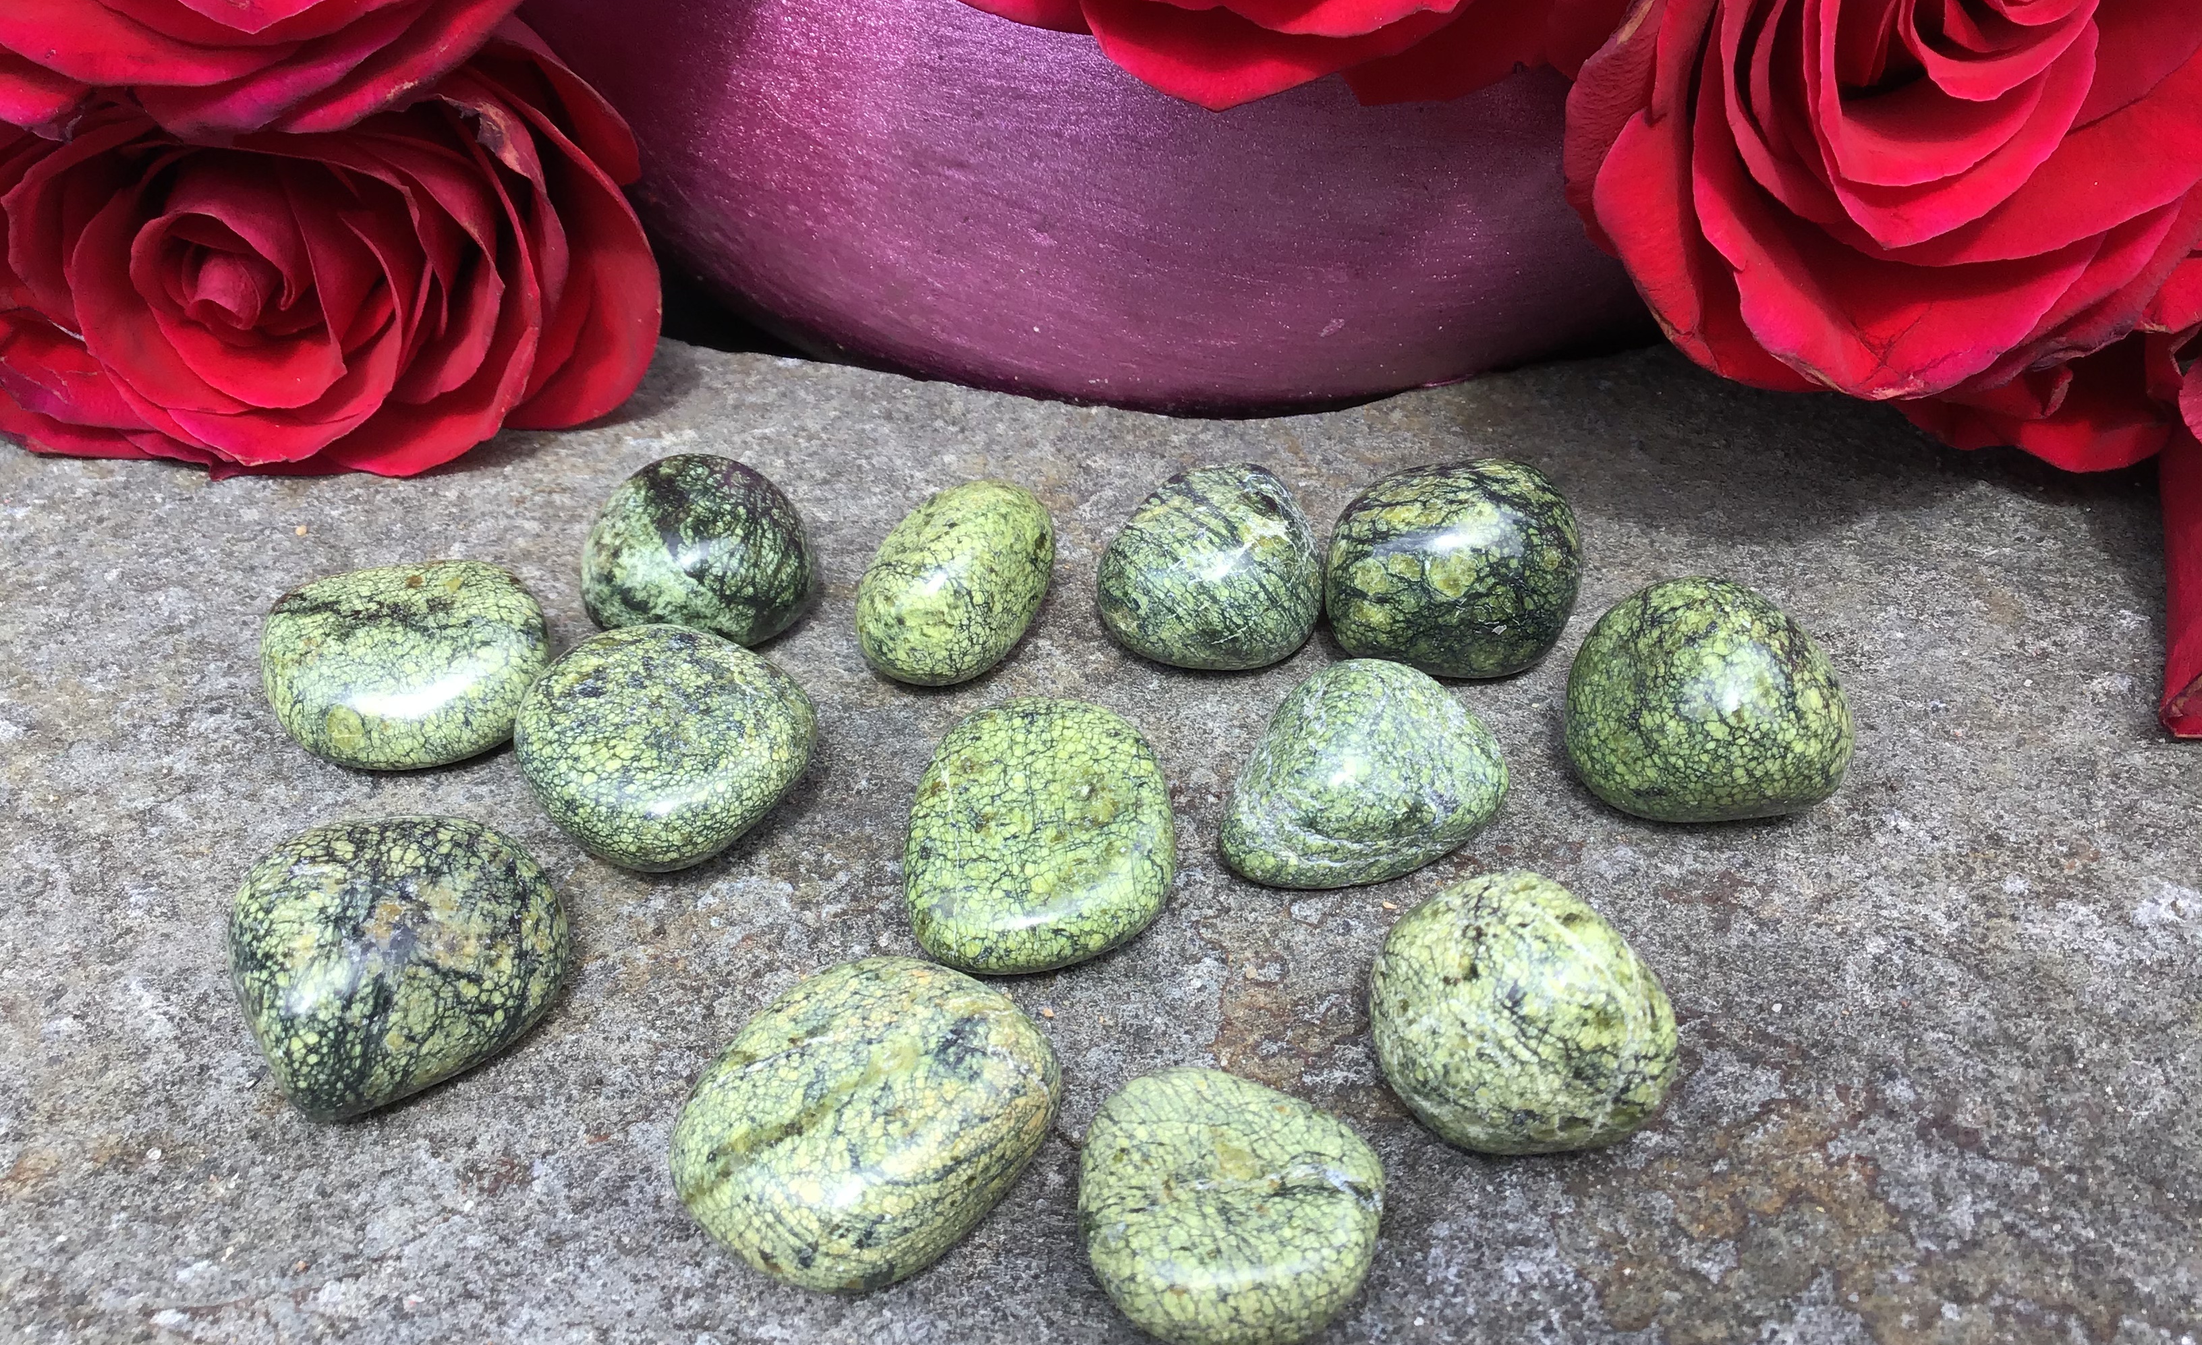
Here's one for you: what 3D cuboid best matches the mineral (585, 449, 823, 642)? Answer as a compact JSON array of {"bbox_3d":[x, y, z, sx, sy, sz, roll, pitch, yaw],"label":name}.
[{"bbox_3d":[-0.043,-0.013,0.211,0.023,0.017,0.025,-24,43,-30],"label":"mineral"}]

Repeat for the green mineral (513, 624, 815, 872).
[{"bbox_3d":[-0.042,0.006,0.187,0.026,0.014,0.030,-19,40,-24],"label":"green mineral"}]

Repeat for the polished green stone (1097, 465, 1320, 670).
[{"bbox_3d":[0.012,-0.012,0.209,0.023,0.018,0.024,3,36,4],"label":"polished green stone"}]

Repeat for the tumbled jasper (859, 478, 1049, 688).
[{"bbox_3d":[-0.015,-0.010,0.215,0.017,0.016,0.029,16,42,18],"label":"tumbled jasper"}]

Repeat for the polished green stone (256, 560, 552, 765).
[{"bbox_3d":[-0.072,-0.001,0.206,0.030,0.015,0.026,17,42,19],"label":"polished green stone"}]

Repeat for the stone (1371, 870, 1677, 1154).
[{"bbox_3d":[0.034,0.027,0.157,0.023,0.016,0.025,-5,36,-7],"label":"stone"}]

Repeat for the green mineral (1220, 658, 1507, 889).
[{"bbox_3d":[0.025,0.010,0.191,0.029,0.015,0.022,-28,47,-30],"label":"green mineral"}]

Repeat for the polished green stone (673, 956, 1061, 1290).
[{"bbox_3d":[-0.018,0.033,0.150,0.025,0.013,0.029,26,43,31],"label":"polished green stone"}]

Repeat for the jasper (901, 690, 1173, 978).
[{"bbox_3d":[-0.006,0.015,0.187,0.026,0.013,0.033,0,40,0],"label":"jasper"}]

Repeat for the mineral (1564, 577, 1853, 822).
[{"bbox_3d":[0.058,0.003,0.188,0.025,0.019,0.024,-5,36,-7],"label":"mineral"}]

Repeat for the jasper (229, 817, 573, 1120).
[{"bbox_3d":[-0.061,0.025,0.172,0.027,0.017,0.030,-21,44,-23],"label":"jasper"}]

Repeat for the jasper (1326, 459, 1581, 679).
[{"bbox_3d":[0.038,-0.012,0.214,0.027,0.019,0.027,10,40,12],"label":"jasper"}]

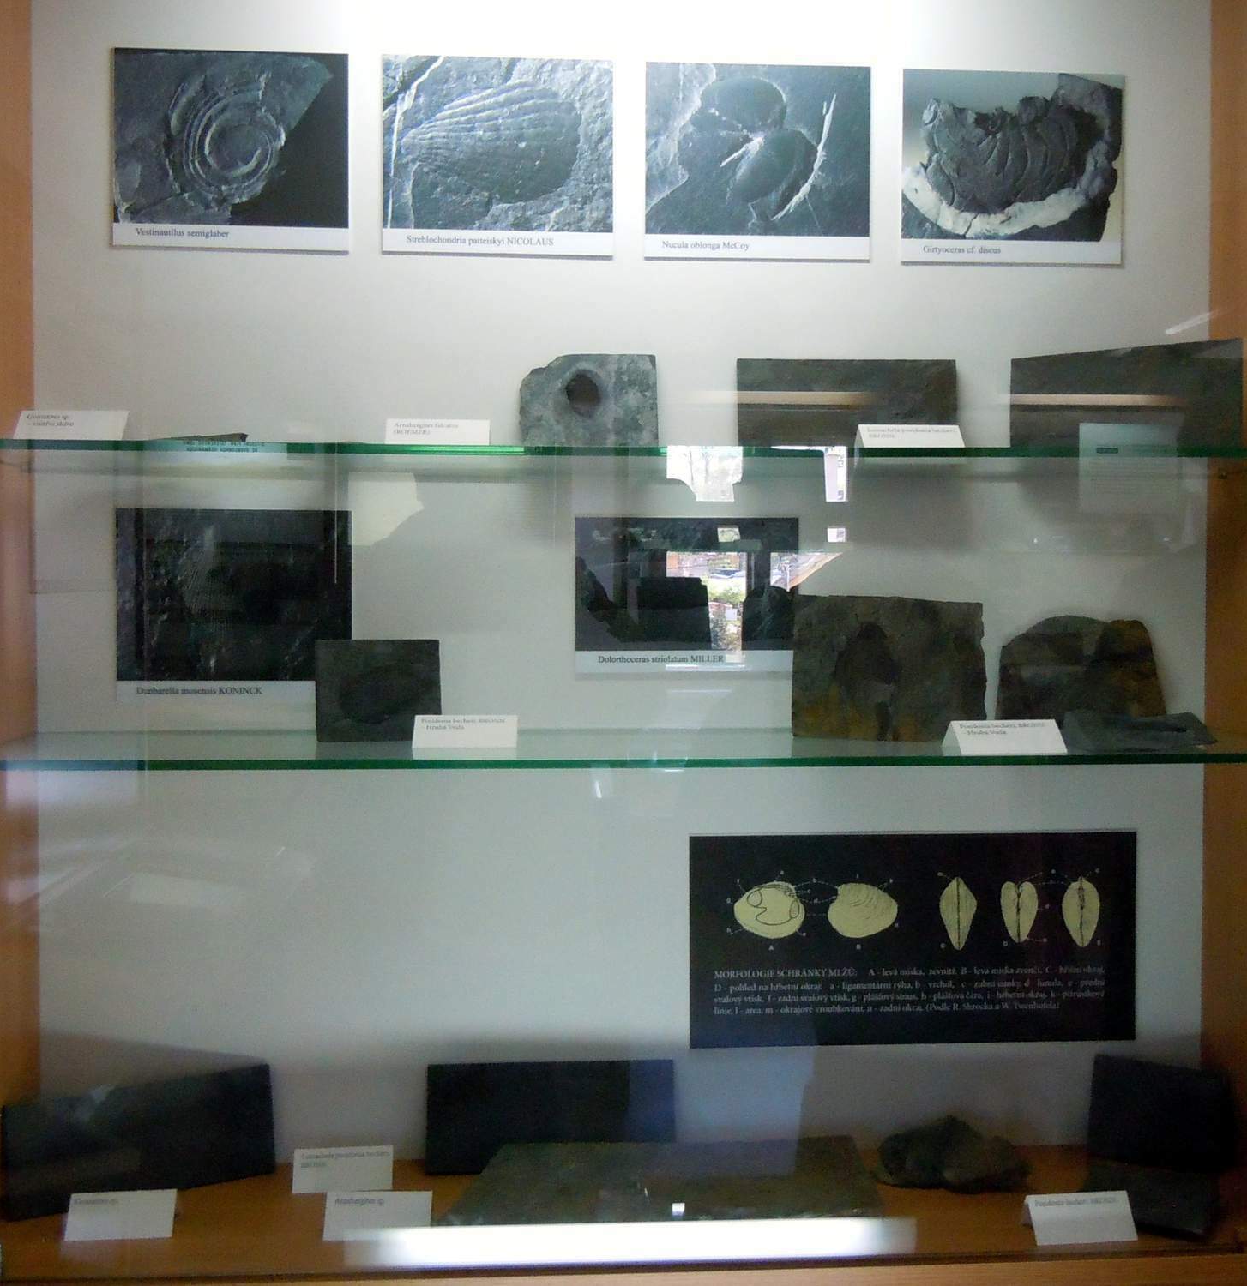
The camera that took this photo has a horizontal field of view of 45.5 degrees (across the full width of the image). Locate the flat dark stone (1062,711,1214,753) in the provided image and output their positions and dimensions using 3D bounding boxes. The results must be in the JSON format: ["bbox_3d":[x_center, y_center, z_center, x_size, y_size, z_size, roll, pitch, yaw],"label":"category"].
[{"bbox_3d":[0.388,0.065,1.129,0.110,0.023,0.078,0,1,-4],"label":"flat dark stone"}]

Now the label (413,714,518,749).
[{"bbox_3d":[-0.115,0.065,1.098,0.075,0.027,0.035,0,1,-4],"label":"label"}]

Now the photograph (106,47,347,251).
[{"bbox_3d":[-0.353,-0.445,1.346,0.210,0.177,0.004,0,1,-4],"label":"photograph"}]

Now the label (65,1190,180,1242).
[{"bbox_3d":[-0.363,0.413,1.081,0.075,0.027,0.035,0,1,-5],"label":"label"}]

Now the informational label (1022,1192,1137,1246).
[{"bbox_3d":[0.329,0.413,1.075,0.075,0.027,0.035,0,1,-9],"label":"informational label"}]

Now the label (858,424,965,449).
[{"bbox_3d":[0.236,-0.168,1.230,0.083,0.025,0.057,0,1,-4],"label":"label"}]

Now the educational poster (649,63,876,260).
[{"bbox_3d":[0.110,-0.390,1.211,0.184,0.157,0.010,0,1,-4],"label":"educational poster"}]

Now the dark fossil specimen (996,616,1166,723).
[{"bbox_3d":[0.418,0.031,1.368,0.151,0.114,0.021,0,-15,2],"label":"dark fossil specimen"}]

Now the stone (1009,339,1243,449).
[{"bbox_3d":[0.455,-0.211,1.347,0.197,0.111,0.020,1,-7,20],"label":"stone"}]

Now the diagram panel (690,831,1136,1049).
[{"bbox_3d":[0.241,0.244,1.233,0.374,0.176,0.010,0,1,-4],"label":"diagram panel"}]

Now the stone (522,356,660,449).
[{"bbox_3d":[-0.027,-0.183,1.174,0.107,0.085,0.026,0,-12,-4],"label":"stone"}]

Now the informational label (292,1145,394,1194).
[{"bbox_3d":[-0.251,0.469,1.334,0.087,0.029,0.050,0,1,-4],"label":"informational label"}]

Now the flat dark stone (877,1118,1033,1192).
[{"bbox_3d":[0.299,0.456,1.356,0.129,0.053,0.085,0,1,-4],"label":"flat dark stone"}]

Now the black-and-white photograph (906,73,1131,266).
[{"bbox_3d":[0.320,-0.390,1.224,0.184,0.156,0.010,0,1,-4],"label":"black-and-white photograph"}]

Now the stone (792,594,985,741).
[{"bbox_3d":[0.237,0.024,1.327,0.167,0.129,0.023,0,-12,12],"label":"stone"}]

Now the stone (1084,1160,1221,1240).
[{"bbox_3d":[0.448,0.479,1.280,0.107,0.012,0.128,1,2,24],"label":"stone"}]

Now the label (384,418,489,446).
[{"bbox_3d":[-0.137,-0.152,1.097,0.075,0.027,0.035,0,1,-4],"label":"label"}]

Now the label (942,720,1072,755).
[{"bbox_3d":[0.307,0.074,1.198,0.084,0.025,0.059,0,1,-4],"label":"label"}]

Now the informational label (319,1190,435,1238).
[{"bbox_3d":[-0.202,0.471,1.238,0.087,0.029,0.050,0,1,-4],"label":"informational label"}]

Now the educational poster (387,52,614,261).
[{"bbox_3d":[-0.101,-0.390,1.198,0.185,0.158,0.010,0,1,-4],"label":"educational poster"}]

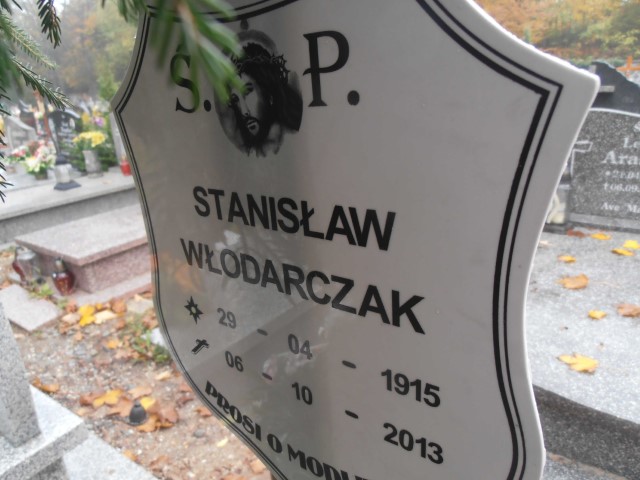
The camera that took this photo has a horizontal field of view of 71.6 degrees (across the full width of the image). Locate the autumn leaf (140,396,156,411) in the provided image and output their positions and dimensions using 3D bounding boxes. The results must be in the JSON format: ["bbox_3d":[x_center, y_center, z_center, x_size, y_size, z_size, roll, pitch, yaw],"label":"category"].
[{"bbox_3d":[-0.620,0.588,1.595,0.069,0.020,0.059,-12,19,-24],"label":"autumn leaf"}]

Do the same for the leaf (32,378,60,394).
[{"bbox_3d":[-1.260,0.675,2.045,0.109,0.030,0.087,-13,25,-34],"label":"leaf"}]

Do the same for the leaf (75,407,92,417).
[{"bbox_3d":[-1.015,0.736,1.906,0.068,0.020,0.054,-12,24,-31],"label":"leaf"}]

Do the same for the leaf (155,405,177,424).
[{"bbox_3d":[-0.525,0.597,1.518,0.082,0.020,0.085,-2,19,0],"label":"leaf"}]

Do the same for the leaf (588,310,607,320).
[{"bbox_3d":[0.998,0.272,1.597,0.054,0.020,0.048,15,24,33],"label":"leaf"}]

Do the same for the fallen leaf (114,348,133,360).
[{"bbox_3d":[-0.831,0.484,1.876,0.076,0.020,0.072,-2,19,0],"label":"fallen leaf"}]

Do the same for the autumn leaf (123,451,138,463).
[{"bbox_3d":[-0.571,0.652,1.337,0.053,0.015,0.041,-2,19,0],"label":"autumn leaf"}]

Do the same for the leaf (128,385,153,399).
[{"bbox_3d":[-0.664,0.560,1.641,0.089,0.018,0.067,-2,19,0],"label":"leaf"}]

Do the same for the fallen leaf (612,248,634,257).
[{"bbox_3d":[1.118,0.046,1.634,0.078,0.015,0.045,12,23,42],"label":"fallen leaf"}]

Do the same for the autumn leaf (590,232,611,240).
[{"bbox_3d":[1.524,-0.019,2.411,0.091,0.020,0.097,14,24,31],"label":"autumn leaf"}]

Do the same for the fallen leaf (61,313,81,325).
[{"bbox_3d":[-1.298,0.408,2.308,0.097,0.028,0.081,-14,20,-30],"label":"fallen leaf"}]

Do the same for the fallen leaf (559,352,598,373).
[{"bbox_3d":[0.669,0.317,1.148,0.103,0.020,0.072,-2,19,0],"label":"fallen leaf"}]

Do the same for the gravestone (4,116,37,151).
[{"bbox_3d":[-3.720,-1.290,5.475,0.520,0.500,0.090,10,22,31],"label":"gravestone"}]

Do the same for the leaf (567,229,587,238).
[{"bbox_3d":[1.403,-0.036,2.429,0.092,0.035,0.110,13,23,29],"label":"leaf"}]

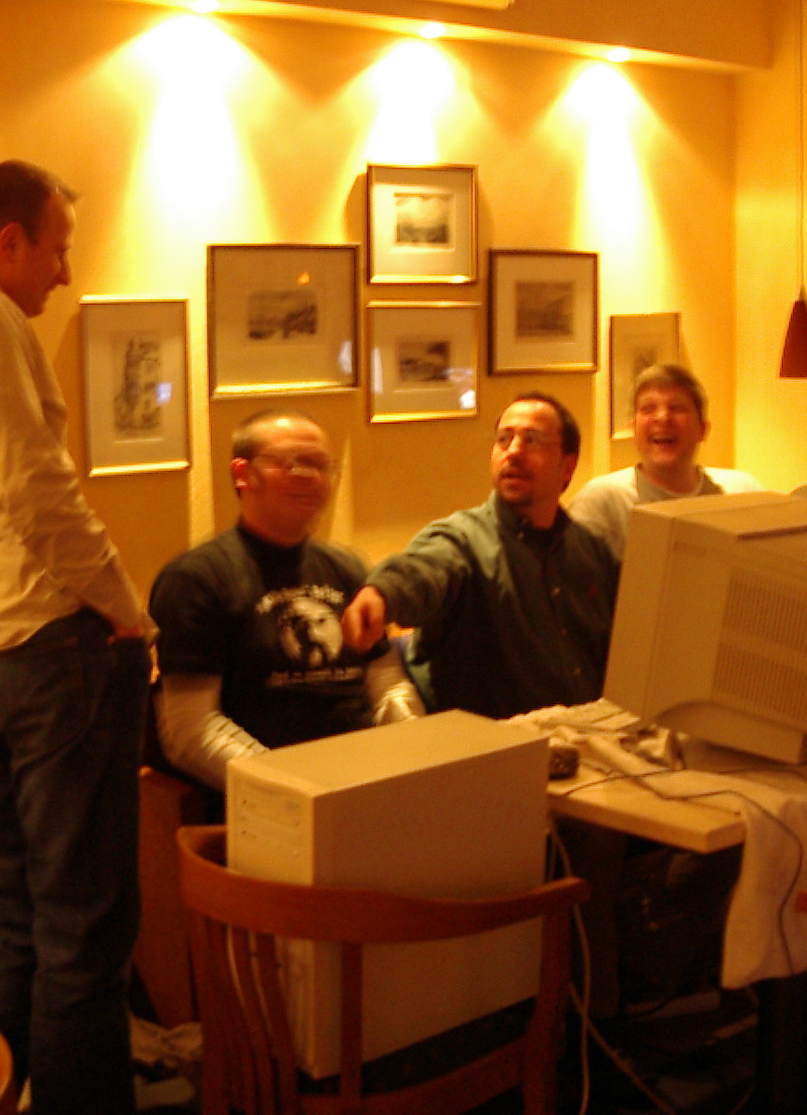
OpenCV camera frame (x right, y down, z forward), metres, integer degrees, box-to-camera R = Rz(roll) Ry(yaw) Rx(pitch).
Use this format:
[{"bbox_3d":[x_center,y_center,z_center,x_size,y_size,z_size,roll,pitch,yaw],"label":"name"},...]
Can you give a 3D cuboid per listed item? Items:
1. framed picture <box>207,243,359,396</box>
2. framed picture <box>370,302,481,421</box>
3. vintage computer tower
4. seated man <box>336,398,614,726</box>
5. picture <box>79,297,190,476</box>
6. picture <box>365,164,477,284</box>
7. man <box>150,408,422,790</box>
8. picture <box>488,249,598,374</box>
[{"bbox_3d":[-0.290,-0.584,3.995,0.418,0.352,0.024,-6,8,-33],"label":"framed picture"},{"bbox_3d":[0.051,-0.507,4.227,0.342,0.293,0.024,-6,8,-33],"label":"framed picture"},{"bbox_3d":[-0.019,0.489,2.460,0.448,0.412,0.205,-7,12,-40],"label":"vintage computer tower"},{"bbox_3d":[0.290,0.363,3.260,0.760,1.370,0.800,-6,9,-37],"label":"seated man"},{"bbox_3d":[-0.620,-0.400,3.798,0.263,0.396,0.024,-6,8,-33],"label":"picture"},{"bbox_3d":[0.048,-0.854,4.187,0.335,0.298,0.024,-6,8,-33],"label":"picture"},{"bbox_3d":[-0.111,0.399,3.109,0.580,1.350,0.800,-6,9,-37],"label":"man"},{"bbox_3d":[0.378,-0.663,4.424,0.372,0.320,0.024,-6,8,-33],"label":"picture"}]

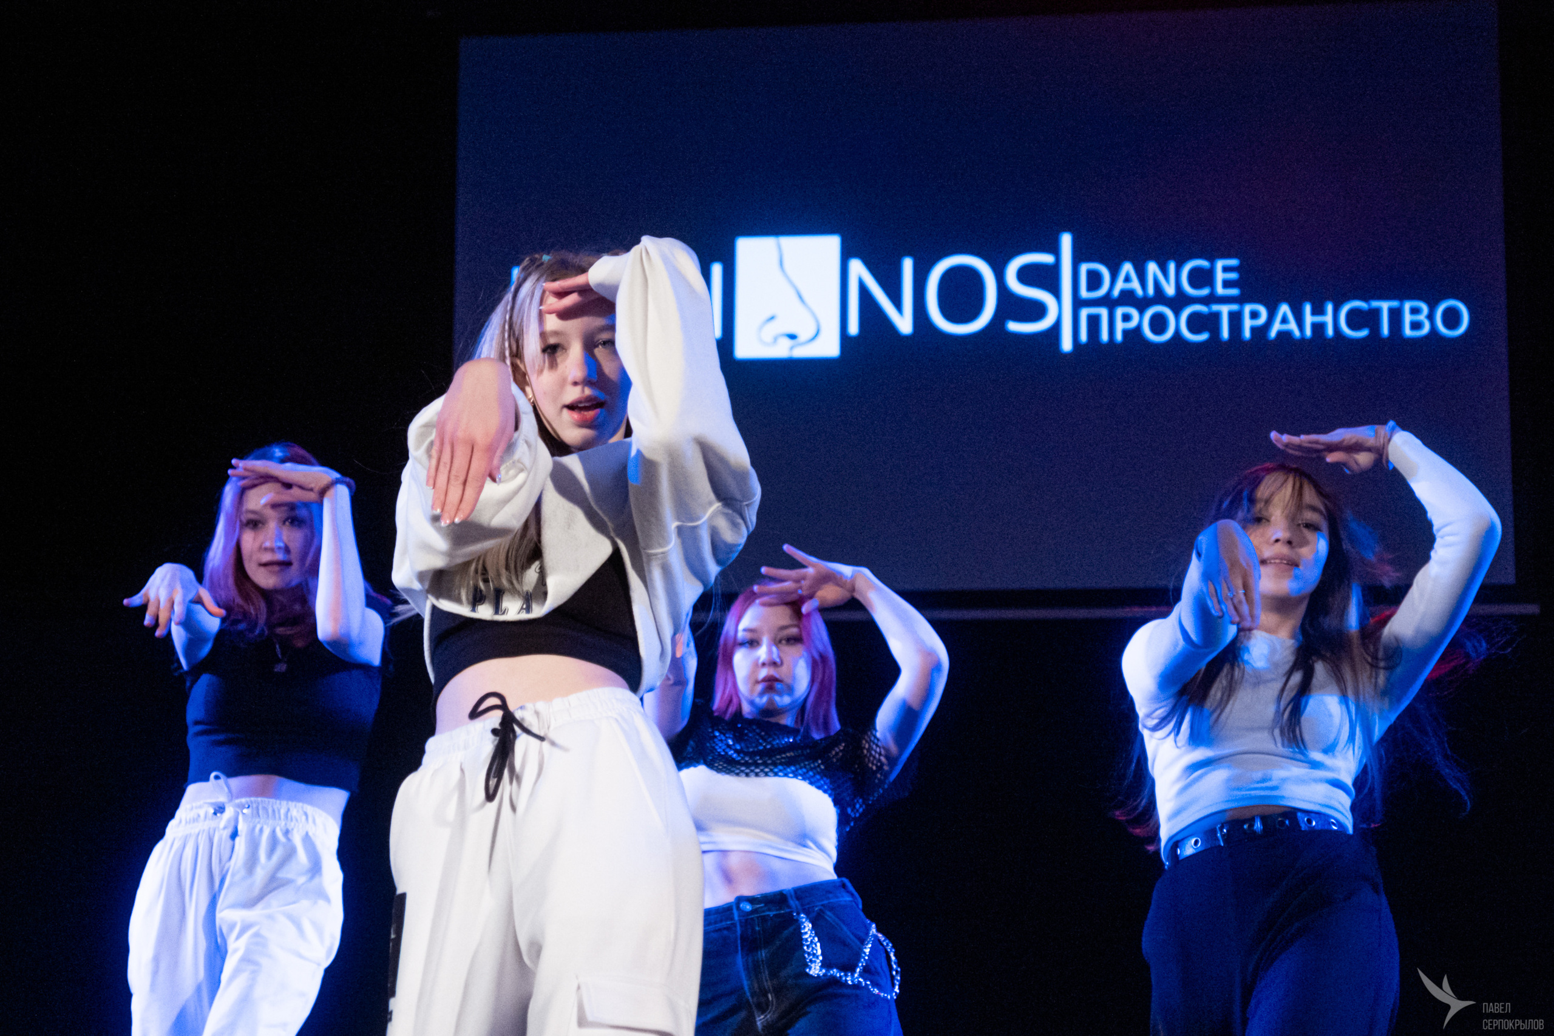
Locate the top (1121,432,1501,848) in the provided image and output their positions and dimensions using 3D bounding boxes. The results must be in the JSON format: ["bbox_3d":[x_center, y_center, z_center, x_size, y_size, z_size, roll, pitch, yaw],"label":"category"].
[{"bbox_3d":[0.775,0.178,4.120,0.550,0.600,0.470,-1,-8,10],"label":"top"}]

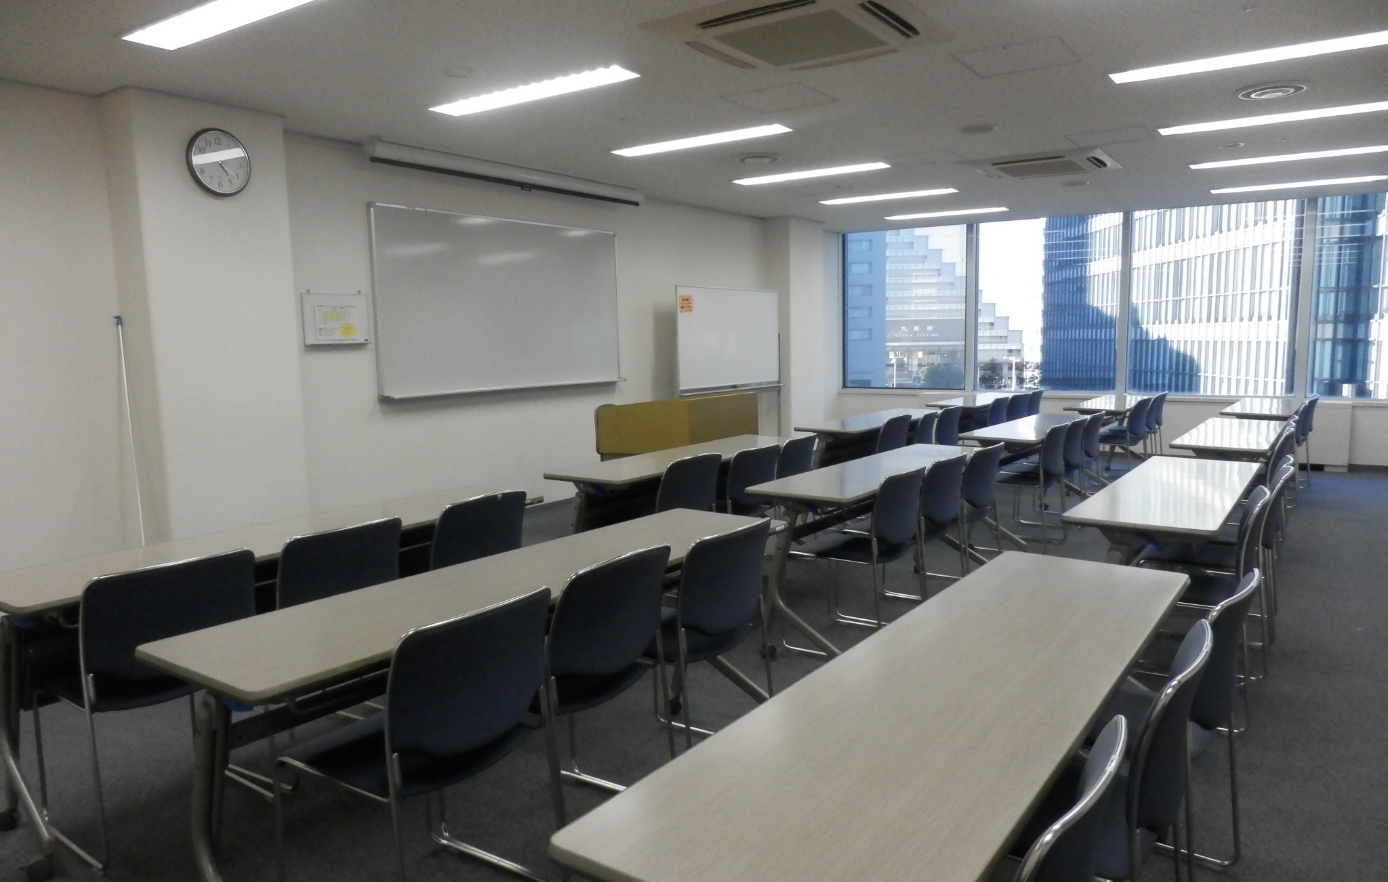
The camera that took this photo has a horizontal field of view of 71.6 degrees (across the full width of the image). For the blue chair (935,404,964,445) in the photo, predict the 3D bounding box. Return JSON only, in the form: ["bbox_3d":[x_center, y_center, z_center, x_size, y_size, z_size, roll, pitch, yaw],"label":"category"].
[{"bbox_3d":[1.756,0.107,7.400,0.510,0.747,0.490,3,7,34],"label":"blue chair"}]

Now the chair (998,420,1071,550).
[{"bbox_3d":[1.982,0.265,5.807,0.520,0.765,0.480,3,7,36],"label":"chair"}]

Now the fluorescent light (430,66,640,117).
[{"bbox_3d":[-0.811,-1.735,4.745,1.249,0.060,0.192,3,7,34],"label":"fluorescent light"}]

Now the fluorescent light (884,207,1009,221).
[{"bbox_3d":[2.561,-2.330,9.805,1.249,0.060,0.192,3,7,34],"label":"fluorescent light"}]

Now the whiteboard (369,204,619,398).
[{"bbox_3d":[-1.299,-0.982,6.955,0.080,1.199,2.412,3,7,34],"label":"whiteboard"}]

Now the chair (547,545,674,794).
[{"bbox_3d":[-0.369,0.667,2.545,0.510,0.747,0.490,3,7,34],"label":"chair"}]

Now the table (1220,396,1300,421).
[{"bbox_3d":[4.464,0.070,7.523,0.450,0.700,1.800,3,7,35],"label":"table"}]

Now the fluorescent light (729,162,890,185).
[{"bbox_3d":[0.865,-2.030,7.231,1.241,0.080,0.195,3,7,34],"label":"fluorescent light"}]

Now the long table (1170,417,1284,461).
[{"bbox_3d":[3.180,0.297,5.683,0.460,0.710,1.800,3,7,34],"label":"long table"}]

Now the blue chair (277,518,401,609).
[{"bbox_3d":[-1.263,0.621,3.125,0.510,0.760,0.500,3,7,34],"label":"blue chair"}]

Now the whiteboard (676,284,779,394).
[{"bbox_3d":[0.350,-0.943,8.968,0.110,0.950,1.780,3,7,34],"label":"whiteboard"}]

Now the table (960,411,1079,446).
[{"bbox_3d":[2.262,0.248,6.284,0.460,0.710,1.800,3,7,35],"label":"table"}]

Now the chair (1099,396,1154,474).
[{"bbox_3d":[3.417,0.028,7.804,0.520,0.765,0.480,3,7,37],"label":"chair"}]

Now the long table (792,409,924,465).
[{"bbox_3d":[1.350,0.189,6.964,0.450,0.700,1.800,3,7,34],"label":"long table"}]

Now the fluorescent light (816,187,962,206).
[{"bbox_3d":[1.700,-2.182,8.502,1.241,0.080,0.195,3,7,34],"label":"fluorescent light"}]

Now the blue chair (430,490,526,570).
[{"bbox_3d":[-0.944,0.564,3.601,0.510,0.760,0.500,3,7,34],"label":"blue chair"}]

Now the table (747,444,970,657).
[{"bbox_3d":[0.904,0.465,4.444,0.460,0.700,1.800,3,7,34],"label":"table"}]

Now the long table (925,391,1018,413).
[{"bbox_3d":[2.667,-0.039,8.841,0.460,0.700,1.800,3,7,34],"label":"long table"}]

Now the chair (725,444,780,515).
[{"bbox_3d":[0.147,0.391,4.946,0.520,0.765,0.480,3,7,34],"label":"chair"}]

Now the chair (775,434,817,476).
[{"bbox_3d":[0.400,0.341,5.458,0.510,0.747,0.490,3,7,34],"label":"chair"}]

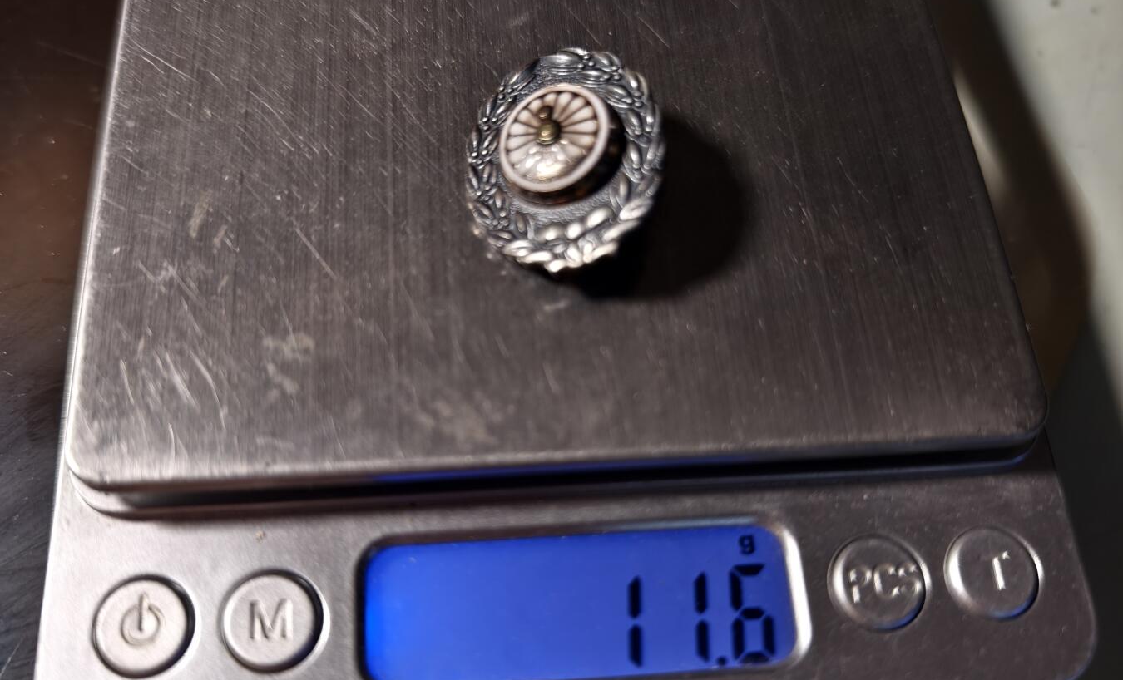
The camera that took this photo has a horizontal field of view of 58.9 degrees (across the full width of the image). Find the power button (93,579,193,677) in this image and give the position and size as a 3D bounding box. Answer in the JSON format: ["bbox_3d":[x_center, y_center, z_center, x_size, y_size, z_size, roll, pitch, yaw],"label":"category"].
[{"bbox_3d":[-0.041,0.029,0.098,0.009,0.003,0.009,-2,65,-5],"label":"power button"}]

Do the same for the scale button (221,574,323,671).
[{"bbox_3d":[-0.029,0.028,0.099,0.009,0.003,0.009,-2,65,-5],"label":"scale button"}]

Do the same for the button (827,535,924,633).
[{"bbox_3d":[0.033,0.026,0.104,0.009,0.003,0.009,-2,65,-5],"label":"button"}]

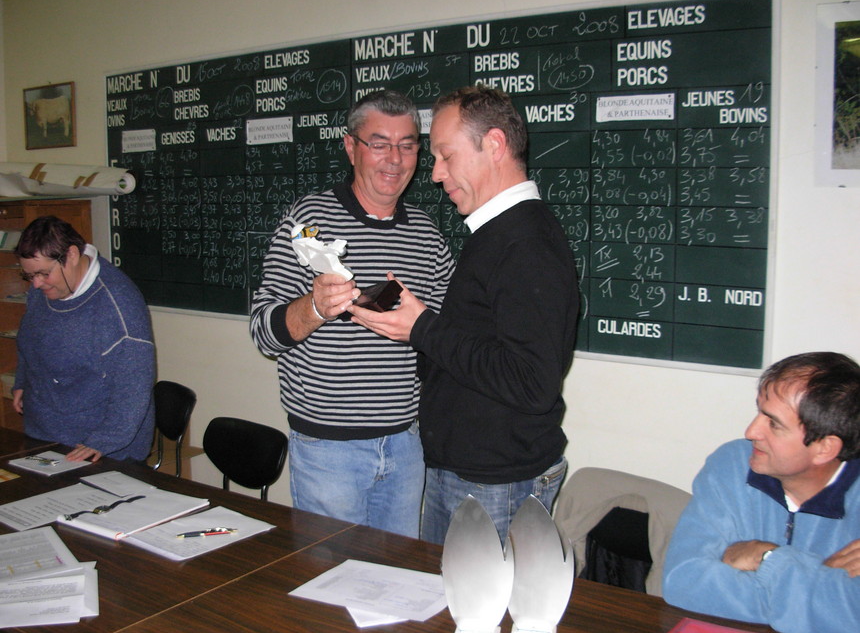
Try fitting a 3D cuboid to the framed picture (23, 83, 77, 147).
[{"bbox_3d":[-1.770,-0.935,4.400,0.435,0.310,0.025,5,9,34],"label":"framed picture"}]

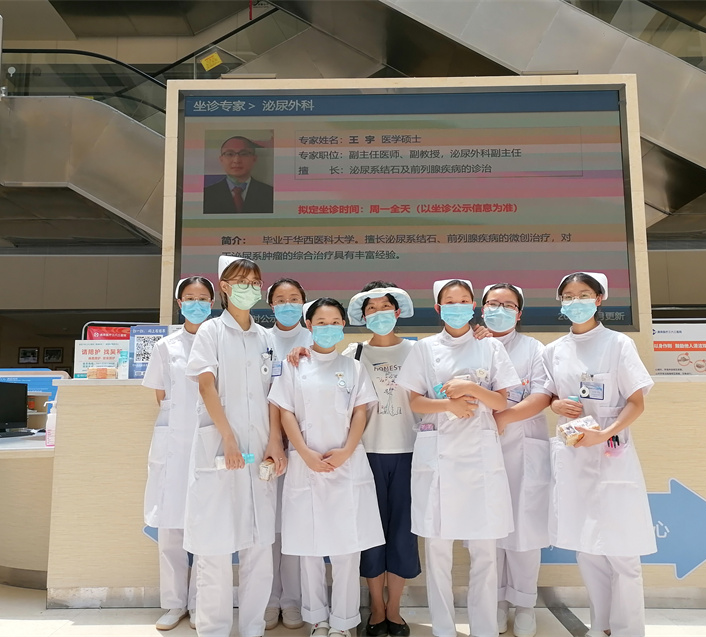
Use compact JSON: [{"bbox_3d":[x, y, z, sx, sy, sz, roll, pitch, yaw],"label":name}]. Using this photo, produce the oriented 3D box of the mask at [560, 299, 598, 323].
[{"bbox_3d":[0.933,-0.028,2.630,0.142,0.104,0.080,-4,-8,29],"label":"mask"}]

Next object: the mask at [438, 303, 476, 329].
[{"bbox_3d":[0.442,-0.011,2.700,0.144,0.110,0.080,-1,-7,6],"label":"mask"}]

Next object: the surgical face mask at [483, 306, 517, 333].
[{"bbox_3d":[0.659,0.006,2.850,0.150,0.113,0.080,1,-6,13],"label":"surgical face mask"}]

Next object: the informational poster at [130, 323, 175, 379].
[{"bbox_3d":[-1.108,0.185,3.470,0.215,0.297,0.012,0,-10,1],"label":"informational poster"}]

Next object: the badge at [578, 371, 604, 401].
[{"bbox_3d":[0.973,0.275,2.600,0.098,0.115,0.015,-2,-12,12],"label":"badge"}]

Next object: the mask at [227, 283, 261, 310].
[{"bbox_3d":[-0.454,-0.093,2.700,0.136,0.110,0.080,4,-11,-31],"label":"mask"}]

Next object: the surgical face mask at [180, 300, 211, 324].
[{"bbox_3d":[-0.766,-0.028,3.120,0.144,0.112,0.080,1,-7,-14],"label":"surgical face mask"}]

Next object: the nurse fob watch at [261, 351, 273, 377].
[{"bbox_3d":[-0.368,0.193,2.700,0.040,0.093,0.015,5,-9,-35],"label":"nurse fob watch"}]

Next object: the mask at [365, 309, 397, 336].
[{"bbox_3d":[0.133,0.021,2.980,0.138,0.110,0.080,-9,-15,0],"label":"mask"}]

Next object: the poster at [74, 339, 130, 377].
[{"bbox_3d":[-1.359,0.225,3.460,0.295,0.210,0.012,0,-10,1],"label":"poster"}]

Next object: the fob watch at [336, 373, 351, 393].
[{"bbox_3d":[-0.044,0.293,2.900,0.062,0.092,0.015,0,-12,-1],"label":"fob watch"}]

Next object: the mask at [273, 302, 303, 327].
[{"bbox_3d":[-0.314,-0.018,3.090,0.140,0.110,0.080,-3,-6,-9],"label":"mask"}]

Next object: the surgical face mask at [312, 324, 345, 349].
[{"bbox_3d":[-0.111,0.084,2.930,0.144,0.107,0.080,1,-7,-7],"label":"surgical face mask"}]

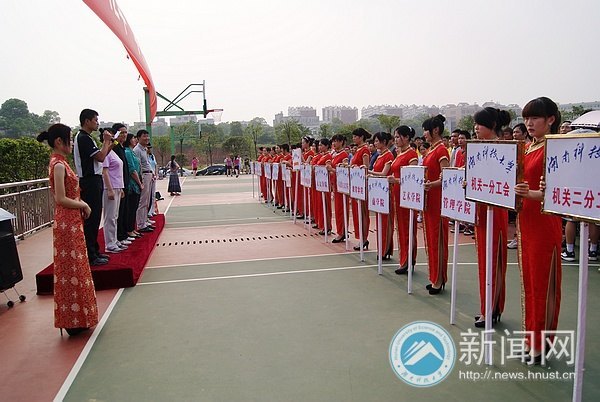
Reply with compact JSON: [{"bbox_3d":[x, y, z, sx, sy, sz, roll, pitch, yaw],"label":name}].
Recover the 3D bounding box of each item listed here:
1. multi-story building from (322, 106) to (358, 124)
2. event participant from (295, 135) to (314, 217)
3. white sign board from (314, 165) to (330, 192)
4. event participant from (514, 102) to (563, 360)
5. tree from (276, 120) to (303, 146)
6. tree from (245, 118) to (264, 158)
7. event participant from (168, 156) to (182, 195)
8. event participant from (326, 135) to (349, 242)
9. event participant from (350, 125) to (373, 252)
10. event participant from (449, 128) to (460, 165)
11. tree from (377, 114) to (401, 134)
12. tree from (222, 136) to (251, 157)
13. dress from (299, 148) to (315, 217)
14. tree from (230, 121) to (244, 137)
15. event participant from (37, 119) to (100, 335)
[{"bbox_3d":[30.737,-64.510,380.000,27.000,16.000,15.000,0,5,11],"label":"multi-story building"},{"bbox_3d":[0.089,-0.471,10.627,0.380,1.740,0.440,-3,5,-18],"label":"event participant"},{"bbox_3d":[0.337,-0.355,8.000,0.050,0.410,0.560,-4,5,-18],"label":"white sign board"},{"bbox_3d":[1.548,0.200,3.263,0.360,1.720,0.430,-3,5,-15],"label":"event participant"},{"bbox_3d":[-1.562,-7.673,68.000,3.900,6.400,3.900,-2,5,0],"label":"tree"},{"bbox_3d":[-4.544,-5.842,50.000,2.100,4.800,2.100,-3,5,-12],"label":"tree"},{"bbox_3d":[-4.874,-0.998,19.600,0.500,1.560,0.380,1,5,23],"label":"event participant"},{"bbox_3d":[0.635,-0.208,8.160,0.360,1.720,0.430,-3,5,-15],"label":"event participant"},{"bbox_3d":[0.877,-0.179,7.232,0.330,1.720,0.430,-3,5,-18],"label":"event participant"},{"bbox_3d":[2.669,-0.365,8.638,0.300,1.730,0.470,-3,5,-18],"label":"event participant"},{"bbox_3d":[9.191,-6.491,52.000,2.500,4.900,2.500,-3,5,-12],"label":"tree"},{"bbox_3d":[-8.624,-6.383,68.000,3.800,4.700,3.800,-2,5,0],"label":"tree"},{"bbox_3d":[0.151,-0.410,11.100,0.280,1.450,0.390,-3,5,-15],"label":"dress"},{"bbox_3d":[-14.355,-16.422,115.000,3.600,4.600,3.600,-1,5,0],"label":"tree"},{"bbox_3d":[-1.812,0.235,3.927,0.460,1.650,0.440,-3,5,-15],"label":"event participant"}]

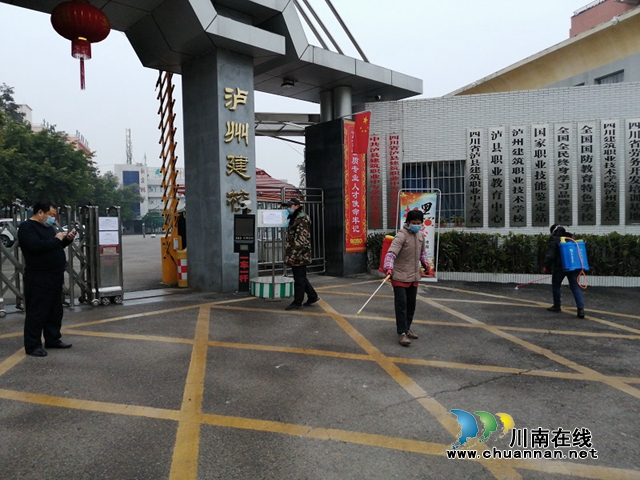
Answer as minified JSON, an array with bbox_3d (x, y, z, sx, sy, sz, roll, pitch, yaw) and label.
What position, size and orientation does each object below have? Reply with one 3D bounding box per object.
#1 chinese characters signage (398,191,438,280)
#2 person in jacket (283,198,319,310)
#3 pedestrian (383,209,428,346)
[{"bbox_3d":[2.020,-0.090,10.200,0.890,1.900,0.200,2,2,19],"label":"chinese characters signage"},{"bbox_3d":[-0.310,0.225,7.950,0.520,1.740,0.500,-2,2,-22],"label":"person in jacket"},{"bbox_3d":[1.020,0.435,5.970,0.540,1.590,0.400,-2,2,-24],"label":"pedestrian"}]

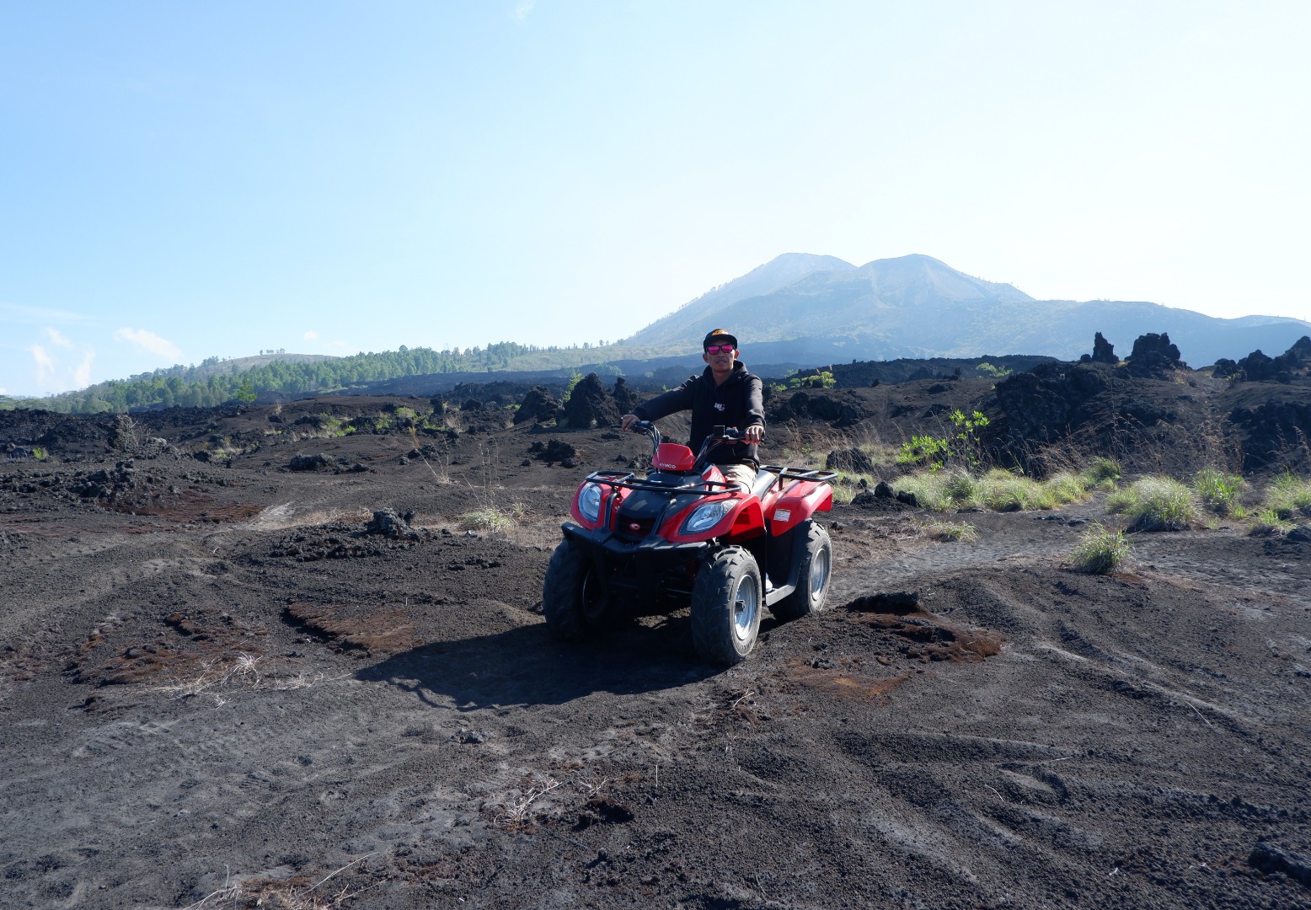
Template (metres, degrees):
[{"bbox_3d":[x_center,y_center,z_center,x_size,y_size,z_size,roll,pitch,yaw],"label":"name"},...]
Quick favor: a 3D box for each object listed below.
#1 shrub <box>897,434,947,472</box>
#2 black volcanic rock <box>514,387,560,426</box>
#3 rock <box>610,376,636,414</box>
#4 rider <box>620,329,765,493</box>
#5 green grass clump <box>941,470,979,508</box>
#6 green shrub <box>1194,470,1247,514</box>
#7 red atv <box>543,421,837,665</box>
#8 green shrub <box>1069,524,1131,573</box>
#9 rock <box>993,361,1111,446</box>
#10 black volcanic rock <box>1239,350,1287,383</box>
[{"bbox_3d":[3.547,-0.021,11.600,0.660,0.530,0.560,1,3,17],"label":"shrub"},{"bbox_3d":[-3.462,-1.419,25.500,1.320,1.140,1.150,1,3,0],"label":"black volcanic rock"},{"bbox_3d":[-1.027,-1.867,28.000,0.800,1.250,0.800,1,3,0],"label":"rock"},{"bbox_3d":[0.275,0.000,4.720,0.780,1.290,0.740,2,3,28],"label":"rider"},{"bbox_3d":[3.561,0.399,10.200,0.430,0.440,0.410,1,3,19],"label":"green grass clump"},{"bbox_3d":[6.275,0.409,9.700,0.550,0.490,0.500,2,3,33],"label":"green shrub"},{"bbox_3d":[0.235,0.360,4.460,0.970,1.070,1.770,3,3,24],"label":"red atv"},{"bbox_3d":[3.515,0.739,6.900,0.440,0.380,0.420,2,3,27],"label":"green shrub"},{"bbox_3d":[8.189,-1.046,18.000,2.200,1.700,1.700,2,3,24],"label":"rock"},{"bbox_3d":[17.744,-2.605,25.500,1.390,0.940,1.110,2,3,35],"label":"black volcanic rock"}]

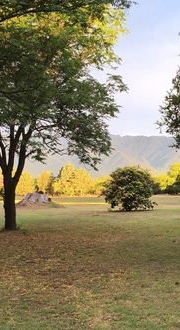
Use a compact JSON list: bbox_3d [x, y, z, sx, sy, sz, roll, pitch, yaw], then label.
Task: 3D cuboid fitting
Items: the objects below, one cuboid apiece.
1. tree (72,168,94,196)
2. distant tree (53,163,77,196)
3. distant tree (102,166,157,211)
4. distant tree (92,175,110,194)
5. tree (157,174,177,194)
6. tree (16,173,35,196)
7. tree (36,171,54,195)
[{"bbox_3d":[-1.219,3.095,62.000,4.130,5.630,4.130,0,-4,0],"label":"tree"},{"bbox_3d":[-4.784,2.720,62.000,4.500,6.380,4.500,0,-4,0],"label":"distant tree"},{"bbox_3d":[2.546,1.515,21.300,3.480,2.840,3.310,0,-4,0],"label":"distant tree"},{"bbox_3d":[2.157,3.658,62.000,3.380,3.750,3.380,0,-4,0],"label":"distant tree"},{"bbox_3d":[13.425,3.422,58.000,3.510,3.510,3.510,0,-4,0],"label":"tree"},{"bbox_3d":[-11.710,3.540,60.000,3.270,4.360,3.270,0,-4,0],"label":"tree"},{"bbox_3d":[-8.348,3.283,62.000,3.380,4.500,3.380,0,-4,0],"label":"tree"}]

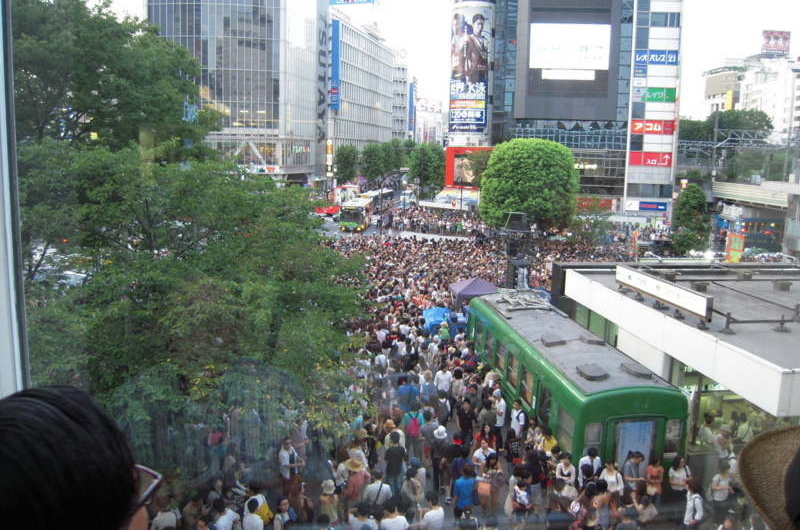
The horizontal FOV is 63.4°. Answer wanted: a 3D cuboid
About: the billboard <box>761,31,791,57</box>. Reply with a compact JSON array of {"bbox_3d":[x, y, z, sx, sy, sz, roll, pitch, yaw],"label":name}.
[{"bbox_3d":[111.226,-65.462,191.675,8.400,8.400,0.900,1,9,0],"label":"billboard"}]

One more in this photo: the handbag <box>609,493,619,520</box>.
[{"bbox_3d":[4.549,5.145,13.786,0.150,0.500,0.300,7,11,34],"label":"handbag"}]

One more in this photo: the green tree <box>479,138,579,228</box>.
[{"bbox_3d":[9.417,-4.357,47.892,7.200,9.830,7.100,1,9,0],"label":"green tree"}]

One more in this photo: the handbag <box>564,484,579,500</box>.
[{"bbox_3d":[3.830,5.080,14.450,0.330,0.300,0.150,3,10,11],"label":"handbag"}]

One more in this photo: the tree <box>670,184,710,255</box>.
[{"bbox_3d":[23.752,-3.532,53.000,3.100,6.400,3.100,5,10,24],"label":"tree"}]

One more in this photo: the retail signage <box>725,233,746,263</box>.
[{"bbox_3d":[19.702,-0.881,38.000,1.050,2.000,0.150,3,10,14],"label":"retail signage"}]

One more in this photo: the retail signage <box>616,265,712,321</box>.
[{"bbox_3d":[7.420,0.690,18.600,0.200,0.620,4.750,0,9,-7],"label":"retail signage"}]

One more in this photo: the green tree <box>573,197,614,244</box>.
[{"bbox_3d":[15.029,-2.589,50.000,3.000,5.300,3.000,4,10,17],"label":"green tree"}]

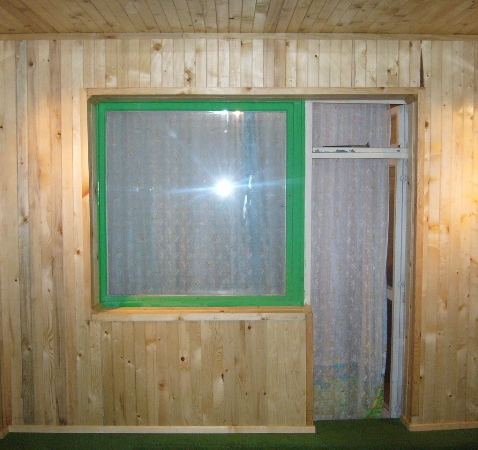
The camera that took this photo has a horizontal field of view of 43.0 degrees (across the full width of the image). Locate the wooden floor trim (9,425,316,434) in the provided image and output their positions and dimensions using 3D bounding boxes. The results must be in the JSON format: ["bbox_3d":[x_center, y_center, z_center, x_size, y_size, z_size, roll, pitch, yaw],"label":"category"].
[{"bbox_3d":[-0.501,1.337,3.978,2.003,0.045,0.022,0,3,0],"label":"wooden floor trim"}]

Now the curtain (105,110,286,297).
[{"bbox_3d":[-0.290,-0.142,4.185,1.283,1.333,0.080,0,3,0],"label":"curtain"}]

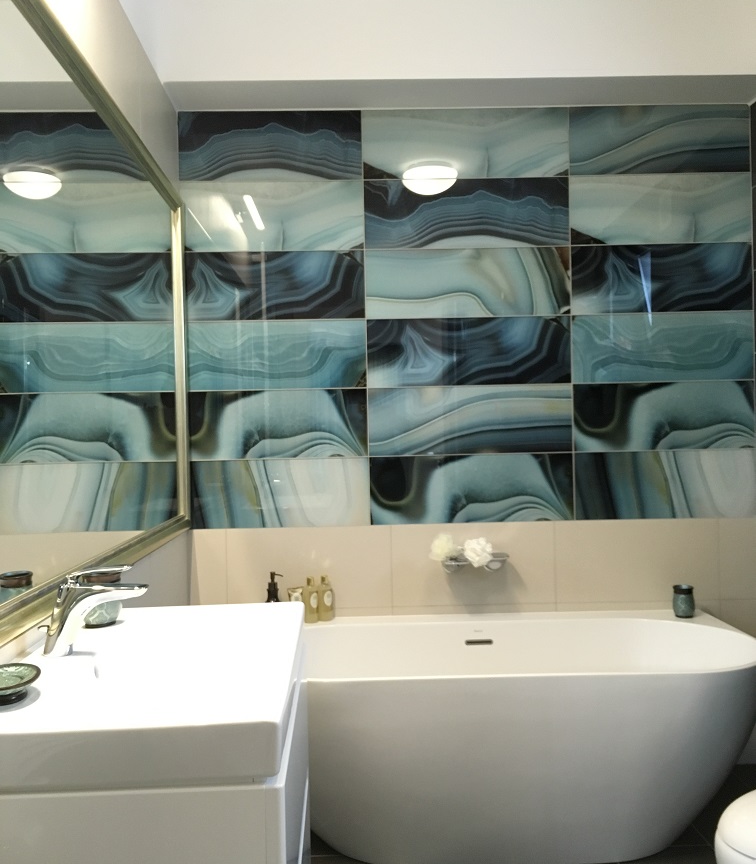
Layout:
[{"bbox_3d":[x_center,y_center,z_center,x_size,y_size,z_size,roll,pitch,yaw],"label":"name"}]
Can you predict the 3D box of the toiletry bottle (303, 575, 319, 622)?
[{"bbox_3d":[-0.236,0.595,3.001,0.048,0.160,0.045,-1,0,-37],"label":"toiletry bottle"}]

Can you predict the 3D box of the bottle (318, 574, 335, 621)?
[{"bbox_3d":[-0.186,0.594,3.028,0.048,0.160,0.045,-1,0,-35],"label":"bottle"}]

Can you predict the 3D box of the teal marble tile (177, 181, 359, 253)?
[{"bbox_3d":[-0.381,-0.785,3.067,0.656,0.250,0.012,-1,0,-1],"label":"teal marble tile"}]

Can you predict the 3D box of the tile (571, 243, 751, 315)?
[{"bbox_3d":[1.036,-0.558,3.081,0.663,0.249,0.010,-1,1,-1],"label":"tile"}]

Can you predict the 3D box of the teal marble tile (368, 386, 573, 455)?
[{"bbox_3d":[0.340,-0.044,3.088,0.750,0.250,0.012,-1,0,-1],"label":"teal marble tile"}]

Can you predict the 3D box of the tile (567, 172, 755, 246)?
[{"bbox_3d":[1.036,-0.815,3.102,0.672,0.250,0.012,-1,0,-1],"label":"tile"}]

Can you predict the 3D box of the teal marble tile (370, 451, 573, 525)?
[{"bbox_3d":[0.345,0.208,3.089,0.750,0.250,0.012,-1,0,-1],"label":"teal marble tile"}]

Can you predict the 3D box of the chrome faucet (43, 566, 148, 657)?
[{"bbox_3d":[-0.534,0.336,1.599,0.195,0.165,0.052,-1,1,-1],"label":"chrome faucet"}]

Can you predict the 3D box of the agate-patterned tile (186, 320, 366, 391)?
[{"bbox_3d":[-0.370,-0.281,3.070,0.656,0.250,0.012,-1,0,-1],"label":"agate-patterned tile"}]

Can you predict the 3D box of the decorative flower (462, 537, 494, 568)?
[{"bbox_3d":[0.357,0.428,2.998,0.102,0.105,0.095,-1,1,-1],"label":"decorative flower"}]

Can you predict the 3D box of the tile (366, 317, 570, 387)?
[{"bbox_3d":[0.335,-0.293,3.076,0.747,0.249,0.010,-1,1,-1],"label":"tile"}]

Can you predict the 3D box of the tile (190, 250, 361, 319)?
[{"bbox_3d":[-0.375,-0.533,3.069,0.656,0.250,0.012,-1,0,-1],"label":"tile"}]

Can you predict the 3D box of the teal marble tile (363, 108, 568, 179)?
[{"bbox_3d":[0.320,-1.046,3.063,0.747,0.249,0.010,-1,1,-1],"label":"teal marble tile"}]

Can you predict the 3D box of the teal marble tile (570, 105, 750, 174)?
[{"bbox_3d":[1.026,-1.060,3.073,0.663,0.249,0.010,-1,1,-1],"label":"teal marble tile"}]

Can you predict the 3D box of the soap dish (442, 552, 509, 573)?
[{"bbox_3d":[0.350,0.469,3.035,0.228,0.045,0.120,-1,1,-1],"label":"soap dish"}]

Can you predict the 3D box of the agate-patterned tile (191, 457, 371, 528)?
[{"bbox_3d":[-0.356,0.224,3.075,0.652,0.249,0.010,-1,1,-1],"label":"agate-patterned tile"}]

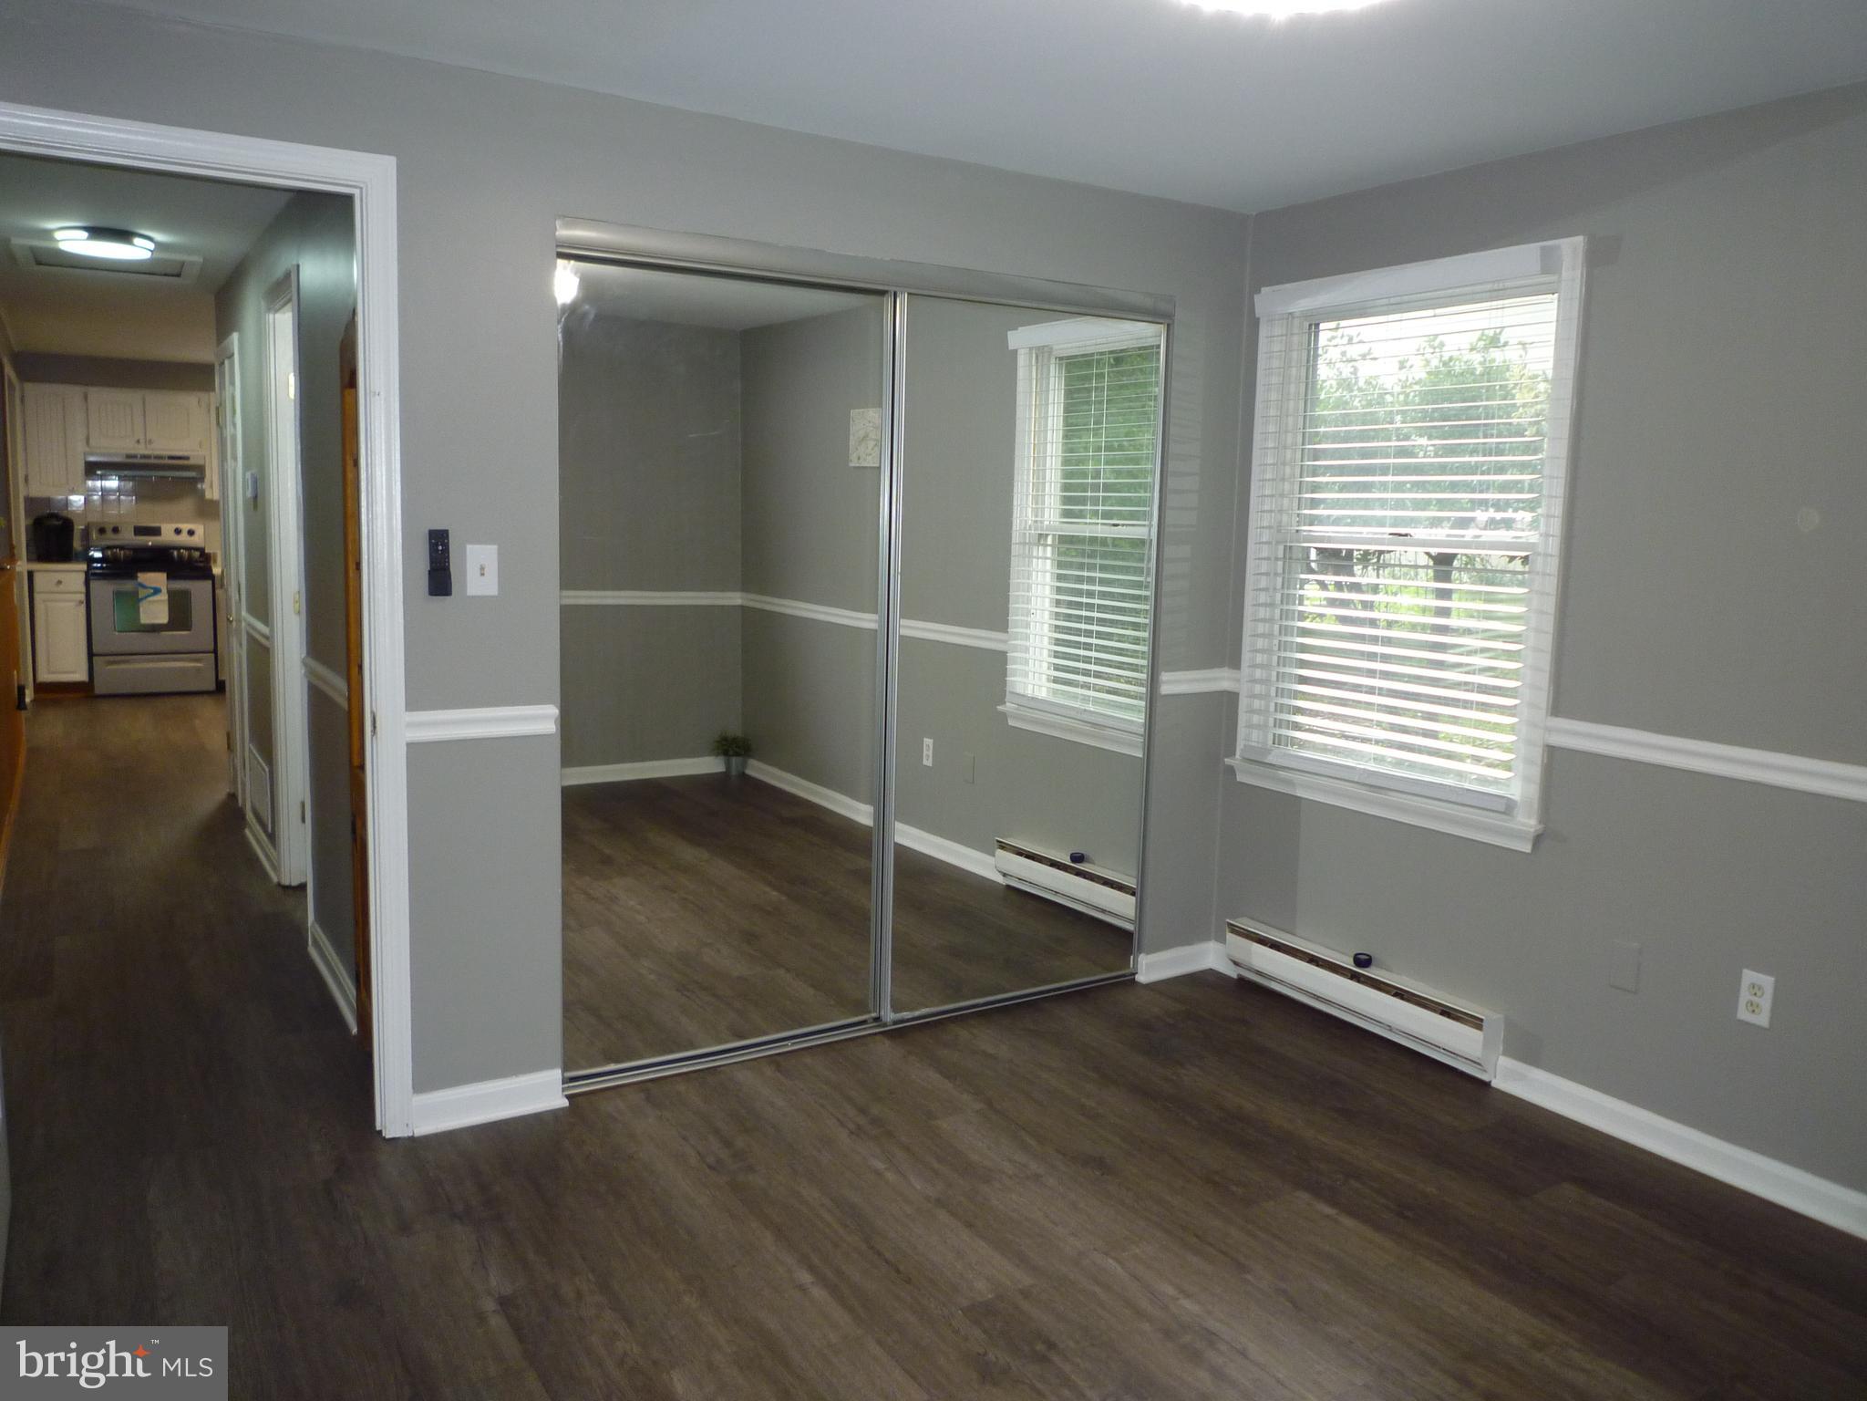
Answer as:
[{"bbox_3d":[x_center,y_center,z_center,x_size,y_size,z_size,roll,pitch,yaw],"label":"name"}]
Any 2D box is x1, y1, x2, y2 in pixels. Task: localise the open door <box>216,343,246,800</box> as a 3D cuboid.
[{"bbox_3d":[-3.215,-0.537,6.176,0.050,2.080,0.780,-4,9,-32],"label":"open door"}]

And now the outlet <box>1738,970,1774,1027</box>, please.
[{"bbox_3d":[1.785,0.648,2.927,0.008,0.115,0.070,-3,9,-32],"label":"outlet"}]

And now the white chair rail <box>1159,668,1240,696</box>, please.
[{"bbox_3d":[0.815,-0.056,4.164,0.279,0.071,0.026,-3,9,-32],"label":"white chair rail"}]

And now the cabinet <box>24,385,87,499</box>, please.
[{"bbox_3d":[-6.290,-1.849,9.627,0.370,0.770,0.320,-3,9,-32],"label":"cabinet"}]

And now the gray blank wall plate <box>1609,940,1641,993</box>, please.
[{"bbox_3d":[1.655,0.638,3.230,0.007,0.114,0.070,-4,9,-32],"label":"gray blank wall plate"}]

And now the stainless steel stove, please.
[{"bbox_3d":[-5.753,-0.689,9.929,0.760,1.190,0.670,-3,9,-32],"label":"stainless steel stove"}]

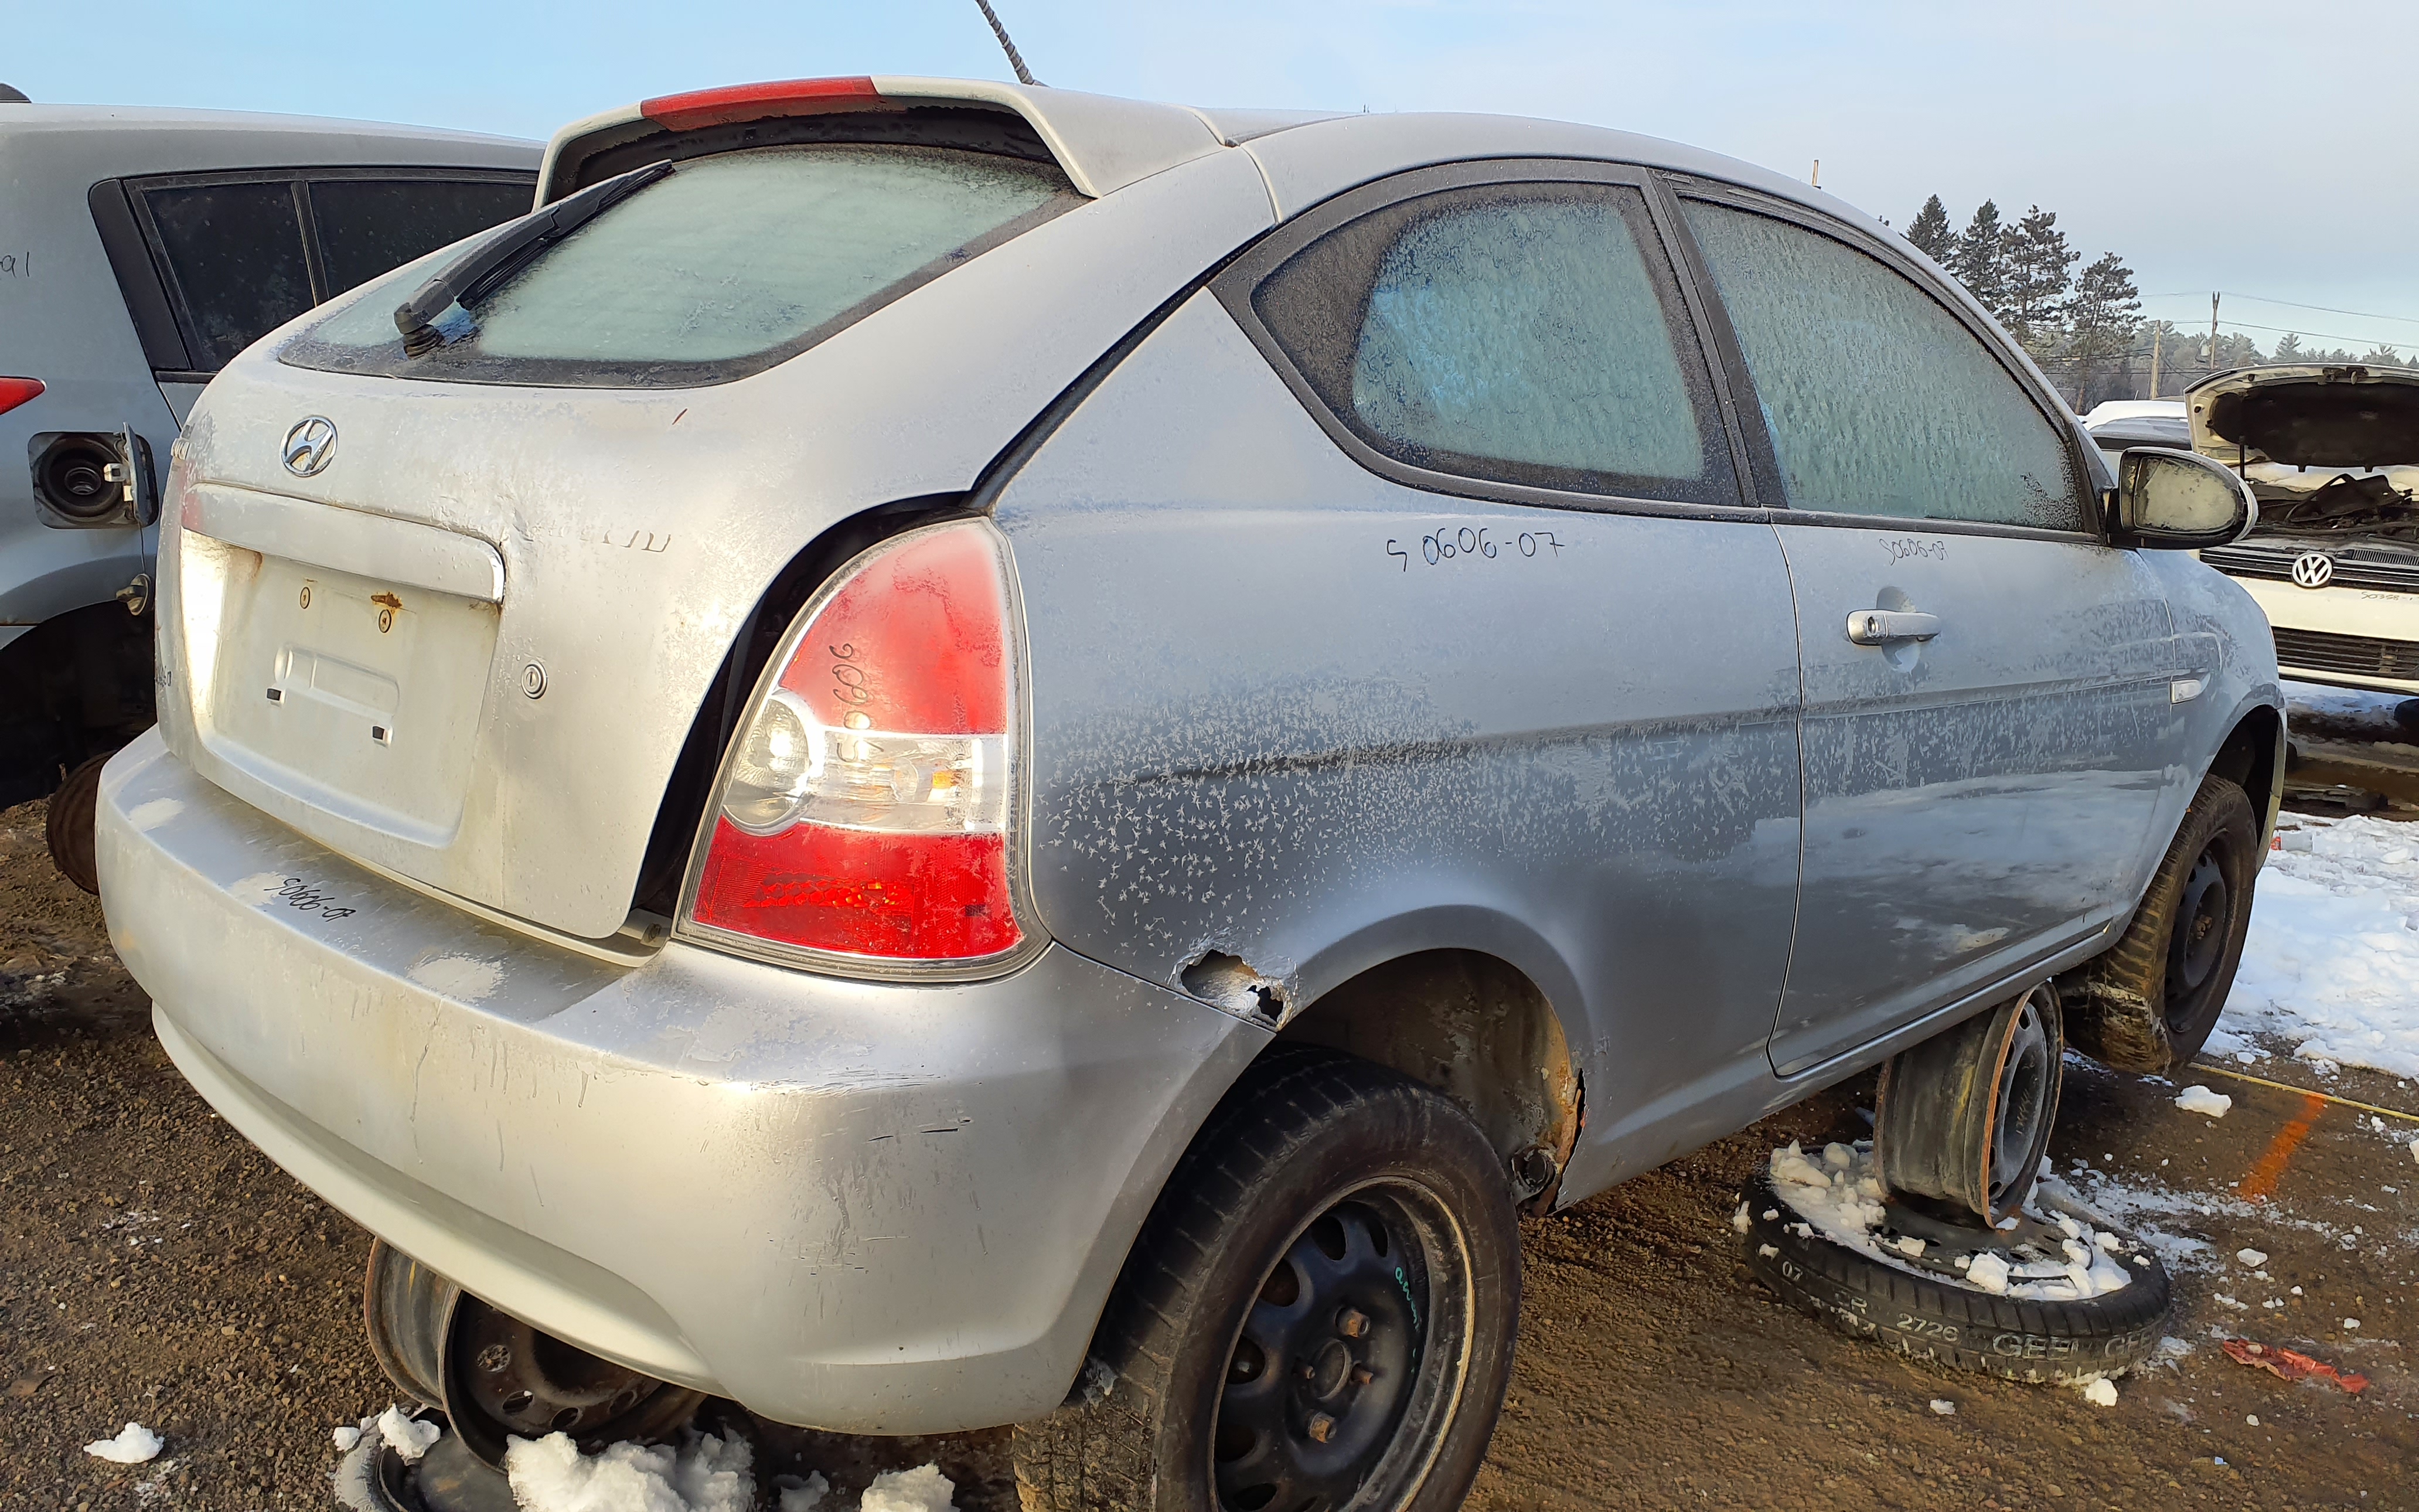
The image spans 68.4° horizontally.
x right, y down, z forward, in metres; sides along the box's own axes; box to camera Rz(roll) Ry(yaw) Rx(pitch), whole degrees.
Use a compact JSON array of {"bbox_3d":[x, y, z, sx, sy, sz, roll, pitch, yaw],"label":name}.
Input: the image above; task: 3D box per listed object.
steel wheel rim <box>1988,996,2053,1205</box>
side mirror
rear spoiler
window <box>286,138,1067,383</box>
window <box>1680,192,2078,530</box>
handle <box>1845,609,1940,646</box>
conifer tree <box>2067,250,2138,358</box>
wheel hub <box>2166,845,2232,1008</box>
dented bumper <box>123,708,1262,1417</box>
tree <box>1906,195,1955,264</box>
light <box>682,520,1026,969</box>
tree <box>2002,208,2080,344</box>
[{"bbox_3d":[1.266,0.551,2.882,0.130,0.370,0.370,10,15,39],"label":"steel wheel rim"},{"bbox_3d":[1.452,-0.381,2.658,0.130,0.150,0.210,-8,16,-44],"label":"side mirror"},{"bbox_3d":[-0.406,-0.677,2.021,0.310,0.150,1.130,-8,16,-44],"label":"rear spoiler"},{"bbox_3d":[-0.591,-0.524,1.875,1.110,0.080,0.540,14,46,44],"label":"window"},{"bbox_3d":[0.954,-0.510,2.431,0.960,0.410,0.060,-8,-7,-44],"label":"window"},{"bbox_3d":[0.843,-0.158,2.179,0.225,0.042,0.050,-8,16,-44],"label":"handle"},{"bbox_3d":[47.556,-22.593,95.000,3.833,8.750,3.833,6,13,25],"label":"conifer tree"},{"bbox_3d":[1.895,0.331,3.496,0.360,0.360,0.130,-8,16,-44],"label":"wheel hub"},{"bbox_3d":[-0.745,0.213,1.907,0.570,0.430,1.690,-8,16,-44],"label":"dented bumper"},{"bbox_3d":[38.579,-24.257,95.000,4.236,11.529,4.236,5,12,21],"label":"tree"},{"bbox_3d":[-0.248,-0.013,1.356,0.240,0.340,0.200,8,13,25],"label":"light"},{"bbox_3d":[44.025,-23.904,95.000,4.438,11.220,4.438,5,13,24],"label":"tree"}]

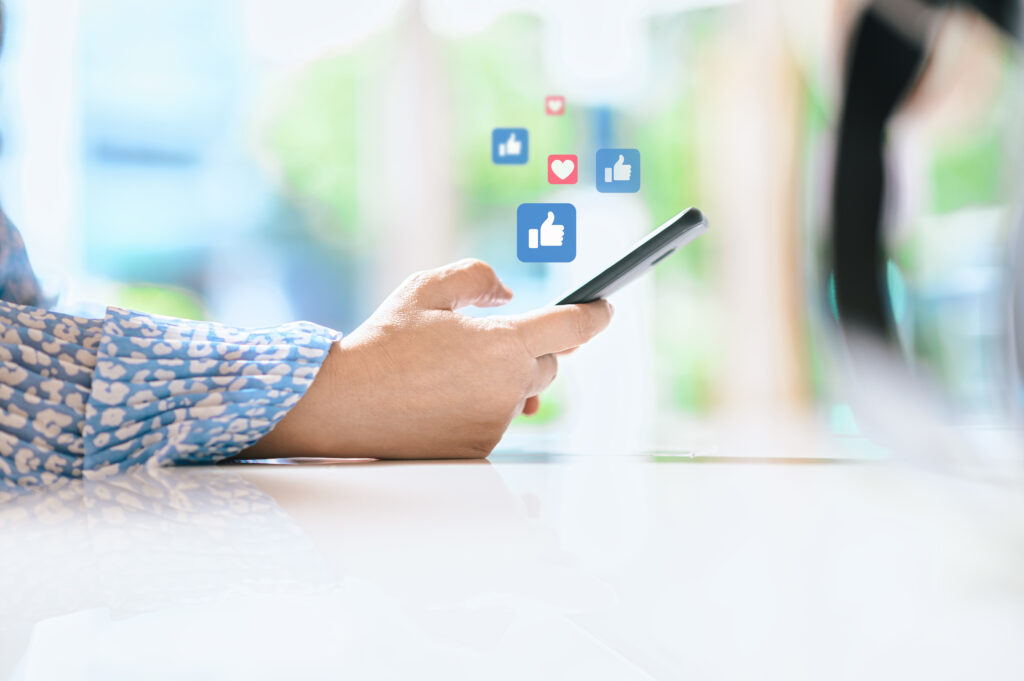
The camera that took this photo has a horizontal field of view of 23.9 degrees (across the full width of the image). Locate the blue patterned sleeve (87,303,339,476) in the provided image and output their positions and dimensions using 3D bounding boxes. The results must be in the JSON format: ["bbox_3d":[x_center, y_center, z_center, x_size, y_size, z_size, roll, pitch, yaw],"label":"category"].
[{"bbox_3d":[-0.141,0.022,1.135,0.121,0.075,0.083,0,3,0],"label":"blue patterned sleeve"}]

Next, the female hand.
[{"bbox_3d":[-0.038,0.008,1.120,0.155,0.090,0.085,0,1,-18],"label":"female hand"}]

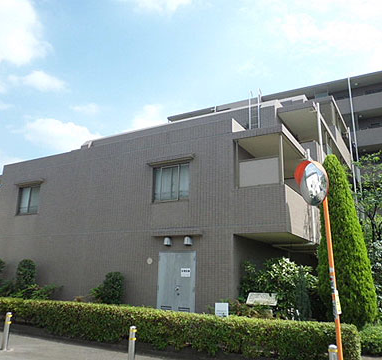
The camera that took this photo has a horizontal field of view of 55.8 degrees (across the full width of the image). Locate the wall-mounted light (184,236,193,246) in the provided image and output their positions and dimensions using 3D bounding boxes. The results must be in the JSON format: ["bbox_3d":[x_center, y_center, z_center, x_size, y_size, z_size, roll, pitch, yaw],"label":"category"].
[{"bbox_3d":[-0.086,1.771,10.385,0.210,0.250,0.200,-7,-17,30],"label":"wall-mounted light"}]

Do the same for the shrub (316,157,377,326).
[{"bbox_3d":[4.125,1.655,9.674,1.420,4.785,1.420,-7,-17,30],"label":"shrub"}]

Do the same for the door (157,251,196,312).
[{"bbox_3d":[-0.411,3.090,10.377,1.280,1.957,0.080,-7,-17,30],"label":"door"}]

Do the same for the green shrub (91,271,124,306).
[{"bbox_3d":[-2.709,3.737,11.511,0.900,1.500,0.750,-7,-17,30],"label":"green shrub"}]

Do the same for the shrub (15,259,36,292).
[{"bbox_3d":[-6.352,3.990,13.696,0.760,1.900,0.760,-7,-17,30],"label":"shrub"}]

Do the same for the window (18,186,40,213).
[{"bbox_3d":[-6.976,0.899,15.637,1.420,1.230,0.130,-7,-17,30],"label":"window"}]

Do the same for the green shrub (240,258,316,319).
[{"bbox_3d":[2.233,2.938,9.280,1.800,1.795,1.450,-7,-17,30],"label":"green shrub"}]

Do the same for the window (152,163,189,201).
[{"bbox_3d":[-0.605,0.114,11.371,1.370,1.150,0.120,-7,-17,30],"label":"window"}]

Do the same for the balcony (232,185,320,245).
[{"bbox_3d":[3.028,1.315,11.834,1.540,1.360,4.300,-7,-17,30],"label":"balcony"}]

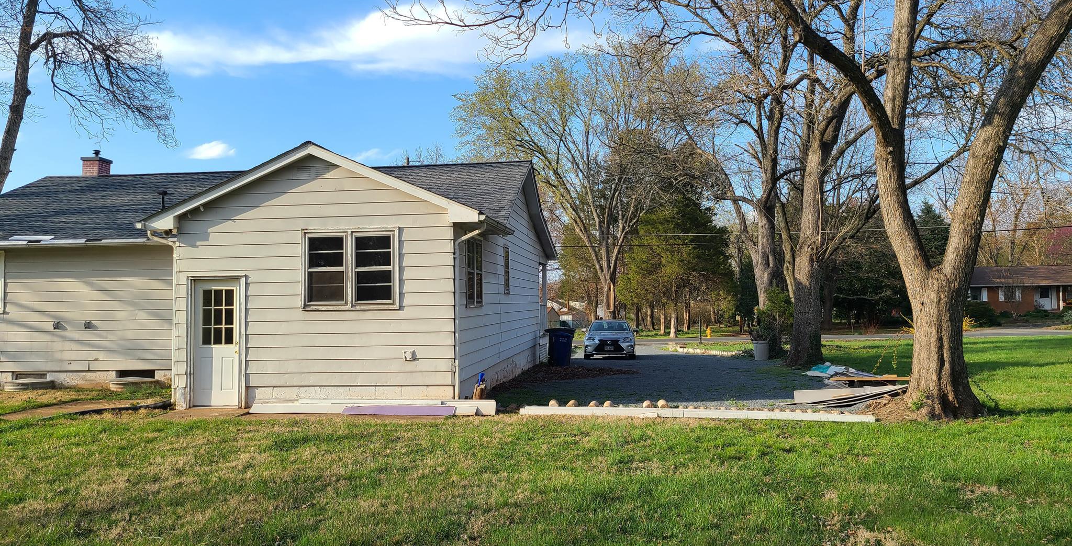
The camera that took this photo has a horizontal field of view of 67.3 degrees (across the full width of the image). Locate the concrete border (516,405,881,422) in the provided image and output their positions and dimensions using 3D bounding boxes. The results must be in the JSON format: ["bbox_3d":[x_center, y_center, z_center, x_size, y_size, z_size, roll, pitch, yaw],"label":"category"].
[{"bbox_3d":[2.255,2.050,11.650,5.050,0.120,0.140,0,-2,8],"label":"concrete border"}]

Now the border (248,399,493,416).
[{"bbox_3d":[-2.489,2.038,12.200,3.810,0.210,0.280,-1,-2,6],"label":"border"}]

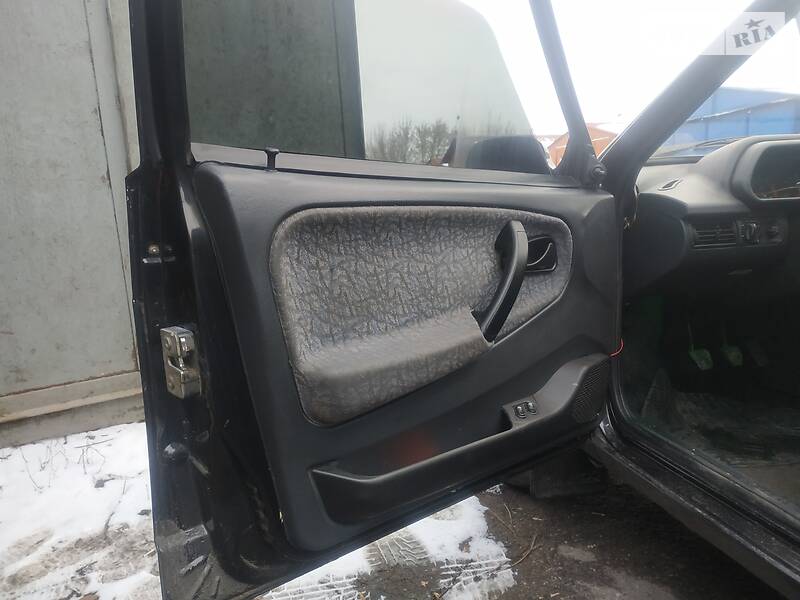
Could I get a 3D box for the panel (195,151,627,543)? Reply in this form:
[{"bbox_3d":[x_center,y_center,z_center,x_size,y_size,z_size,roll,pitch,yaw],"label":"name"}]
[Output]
[{"bbox_3d":[0.142,0.054,0.925,0.850,0.577,0.110,-10,12,-33],"label":"panel"}]

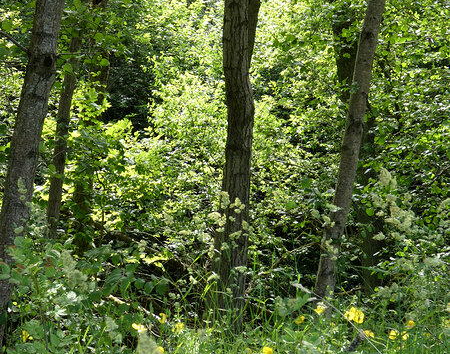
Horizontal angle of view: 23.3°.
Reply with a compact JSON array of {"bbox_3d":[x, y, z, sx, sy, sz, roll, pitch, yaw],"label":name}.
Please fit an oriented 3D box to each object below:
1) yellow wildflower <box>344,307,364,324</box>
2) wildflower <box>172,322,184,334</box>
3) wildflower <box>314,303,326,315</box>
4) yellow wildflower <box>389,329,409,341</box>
[{"bbox_3d":[0.486,0.520,4.100,0.075,0.057,0.050,0,3,0],"label":"yellow wildflower"},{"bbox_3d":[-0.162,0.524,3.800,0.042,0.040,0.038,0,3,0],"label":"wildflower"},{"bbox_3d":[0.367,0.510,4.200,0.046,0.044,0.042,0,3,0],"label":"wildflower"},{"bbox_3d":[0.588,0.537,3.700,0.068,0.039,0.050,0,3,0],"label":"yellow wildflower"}]

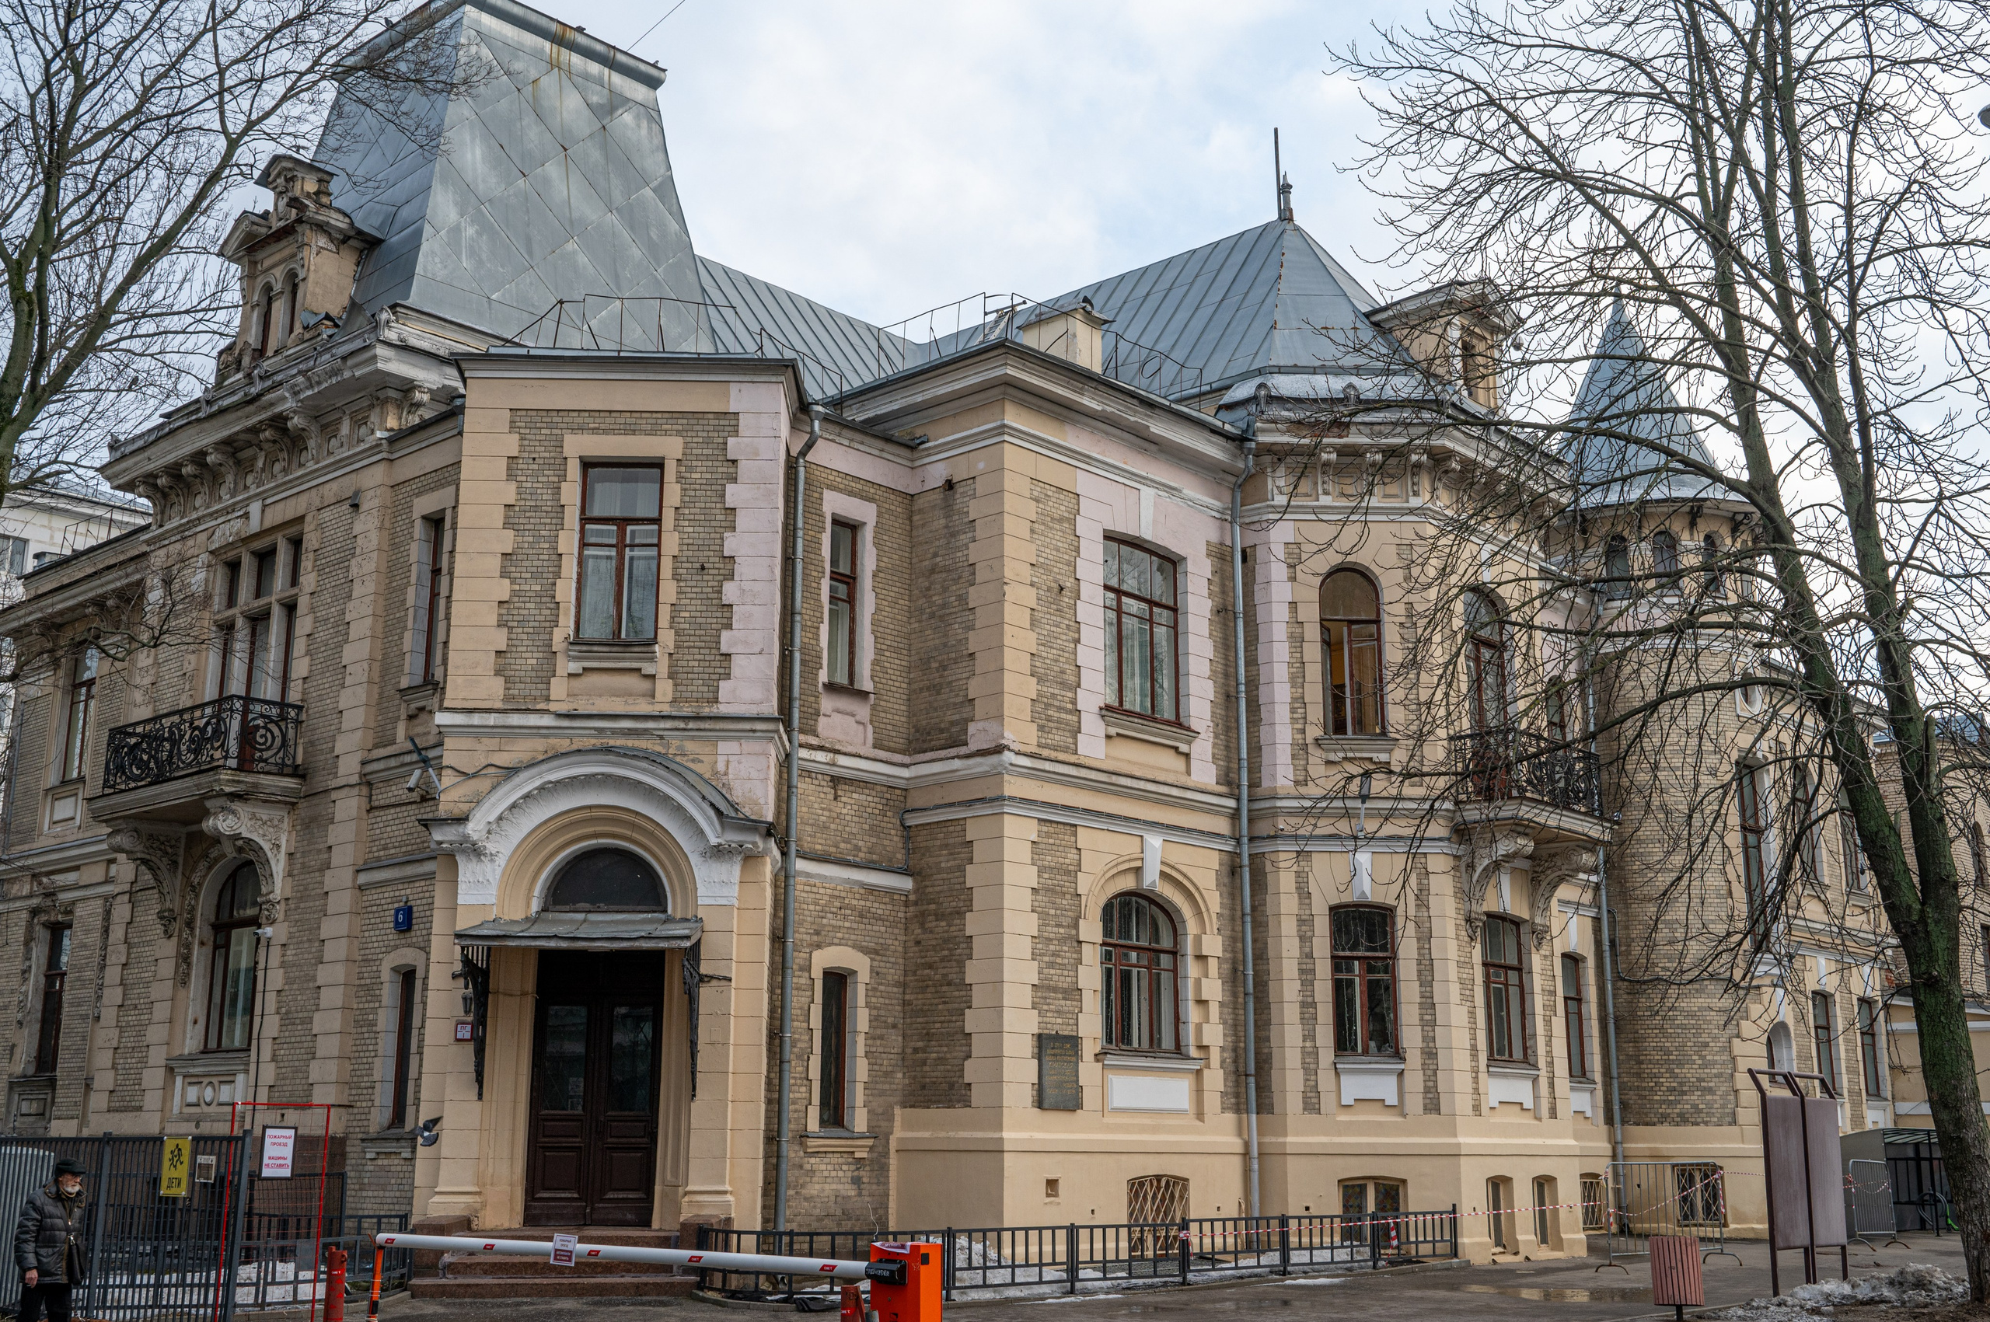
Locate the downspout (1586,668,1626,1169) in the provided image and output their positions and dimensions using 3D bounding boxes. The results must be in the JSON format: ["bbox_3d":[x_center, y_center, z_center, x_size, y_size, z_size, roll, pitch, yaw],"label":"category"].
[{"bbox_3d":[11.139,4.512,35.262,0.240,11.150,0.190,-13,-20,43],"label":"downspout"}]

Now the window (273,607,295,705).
[{"bbox_3d":[-10.296,-0.107,28.116,0.600,1.750,0.200,-12,-18,40],"label":"window"}]

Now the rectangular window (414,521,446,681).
[{"bbox_3d":[-7.284,-0.825,25.242,0.560,2.300,0.200,-12,-19,39],"label":"rectangular window"}]

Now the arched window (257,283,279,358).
[{"bbox_3d":[-11.269,-5.293,30.140,0.500,1.290,0.200,-12,-19,39],"label":"arched window"}]

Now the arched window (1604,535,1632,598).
[{"bbox_3d":[11.916,-1.792,37.035,0.200,1.219,0.500,11,-18,-37],"label":"arched window"}]

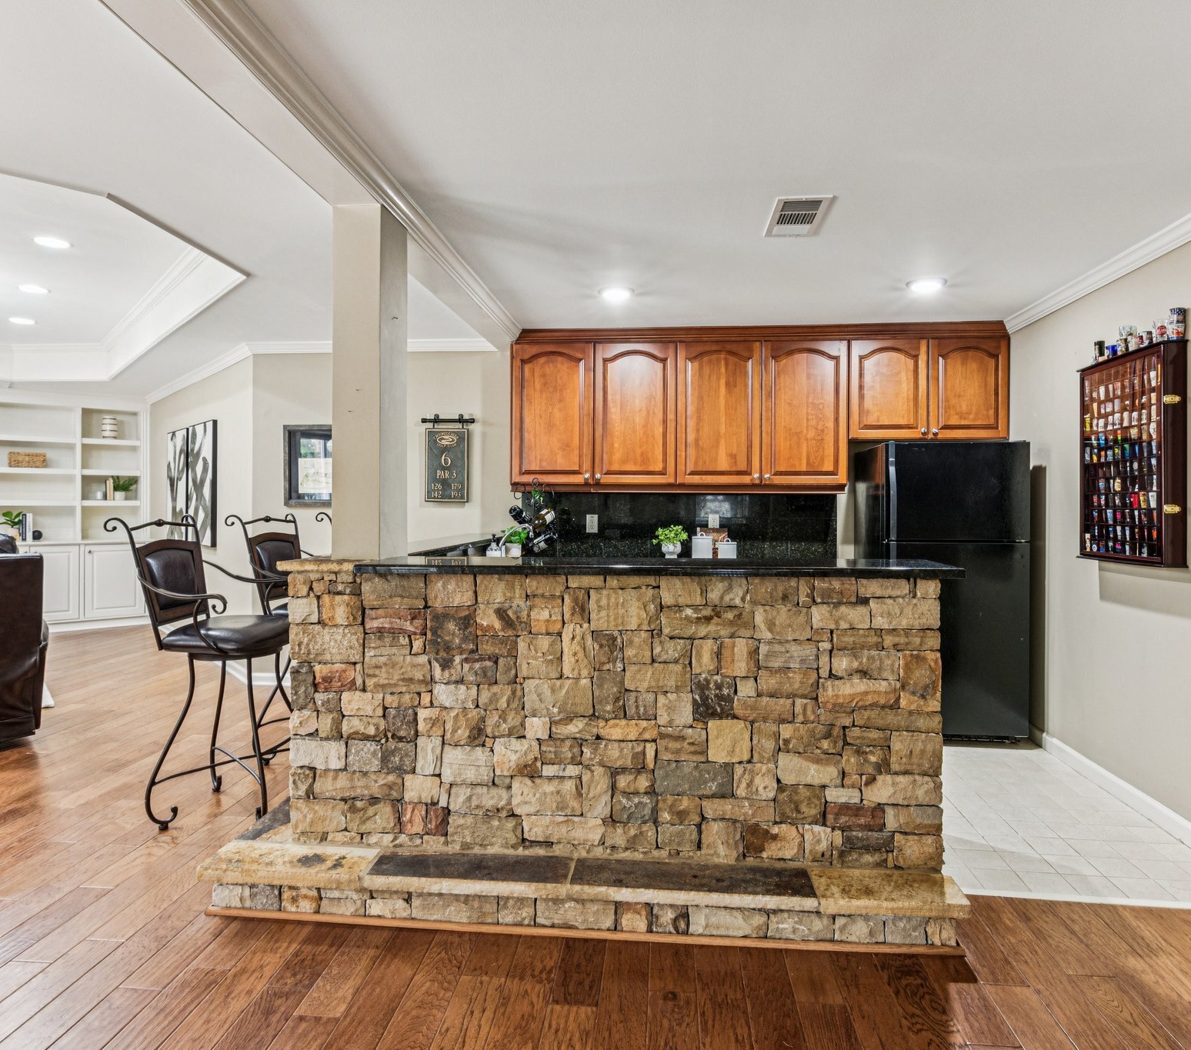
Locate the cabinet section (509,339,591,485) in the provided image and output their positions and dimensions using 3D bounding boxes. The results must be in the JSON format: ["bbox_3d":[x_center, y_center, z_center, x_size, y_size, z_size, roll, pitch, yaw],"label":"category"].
[{"bbox_3d":[-0.263,-0.711,4.629,0.525,0.904,0.330,0,1,6],"label":"cabinet section"}]

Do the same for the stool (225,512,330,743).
[{"bbox_3d":[-1.515,0.567,3.700,0.600,1.245,0.560,0,1,8],"label":"stool"}]

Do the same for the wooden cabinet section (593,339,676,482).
[{"bbox_3d":[0.260,-0.702,4.572,0.519,0.893,0.330,0,1,6],"label":"wooden cabinet section"}]

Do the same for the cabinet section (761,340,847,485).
[{"bbox_3d":[1.296,-0.690,4.460,0.515,0.881,0.330,0,1,6],"label":"cabinet section"}]

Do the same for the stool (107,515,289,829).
[{"bbox_3d":[-1.590,0.588,2.980,0.600,1.245,0.560,0,1,2],"label":"stool"}]

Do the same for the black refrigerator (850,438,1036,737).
[{"bbox_3d":[2.040,0.361,4.230,0.765,1.660,0.760,0,1,6],"label":"black refrigerator"}]

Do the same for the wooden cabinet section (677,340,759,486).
[{"bbox_3d":[0.781,-0.699,4.516,0.514,0.893,0.330,0,1,6],"label":"wooden cabinet section"}]

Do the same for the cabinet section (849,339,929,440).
[{"bbox_3d":[1.792,-0.821,4.404,0.463,0.606,0.330,0,1,6],"label":"cabinet section"}]

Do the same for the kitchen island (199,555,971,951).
[{"bbox_3d":[-0.045,0.676,2.545,2.350,1.115,0.870,0,1,6],"label":"kitchen island"}]

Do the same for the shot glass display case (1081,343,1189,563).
[{"bbox_3d":[2.277,-0.277,2.985,0.100,0.875,0.570,0,1,7],"label":"shot glass display case"}]

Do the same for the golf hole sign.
[{"bbox_3d":[-1.030,-0.410,4.830,0.300,0.515,0.030,0,1,6],"label":"golf hole sign"}]

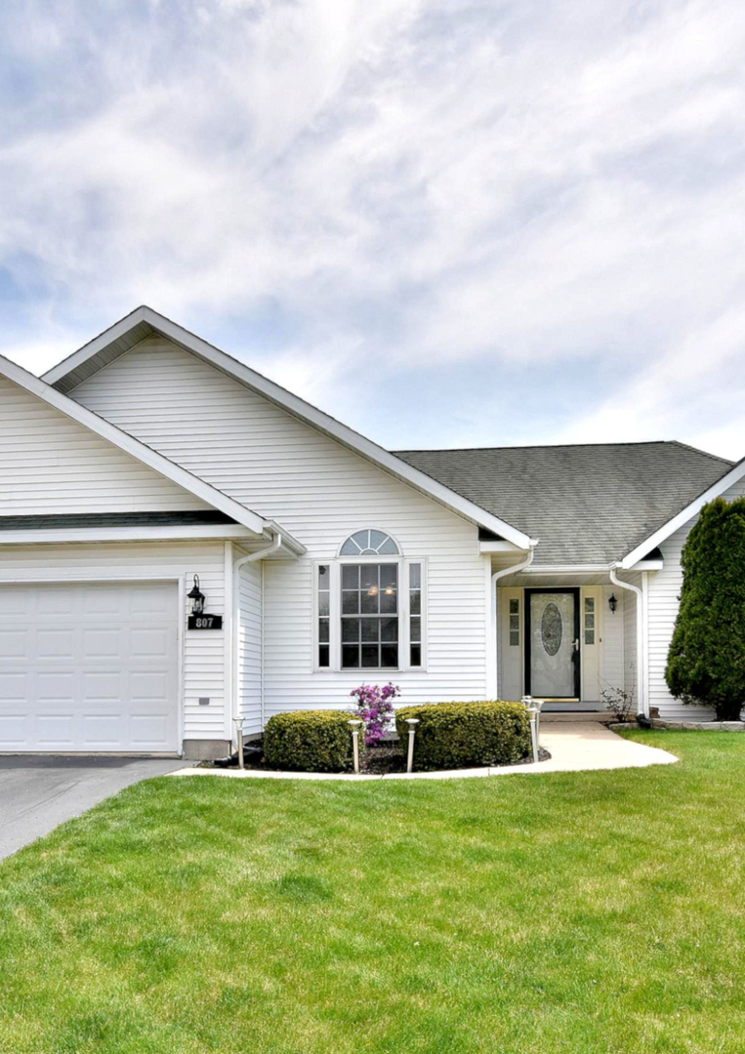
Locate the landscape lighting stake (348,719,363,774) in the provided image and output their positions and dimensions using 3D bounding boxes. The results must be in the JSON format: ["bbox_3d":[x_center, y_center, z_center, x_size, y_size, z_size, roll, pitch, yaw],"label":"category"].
[{"bbox_3d":[-0.184,2.340,8.880,0.165,0.580,0.165,0,-5,0],"label":"landscape lighting stake"}]

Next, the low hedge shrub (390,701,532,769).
[{"bbox_3d":[1.044,2.394,9.600,1.550,0.660,1.020,0,-5,-2],"label":"low hedge shrub"}]

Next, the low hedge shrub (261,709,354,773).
[{"bbox_3d":[-0.685,2.446,9.550,1.120,0.600,0.980,-1,-5,3],"label":"low hedge shrub"}]

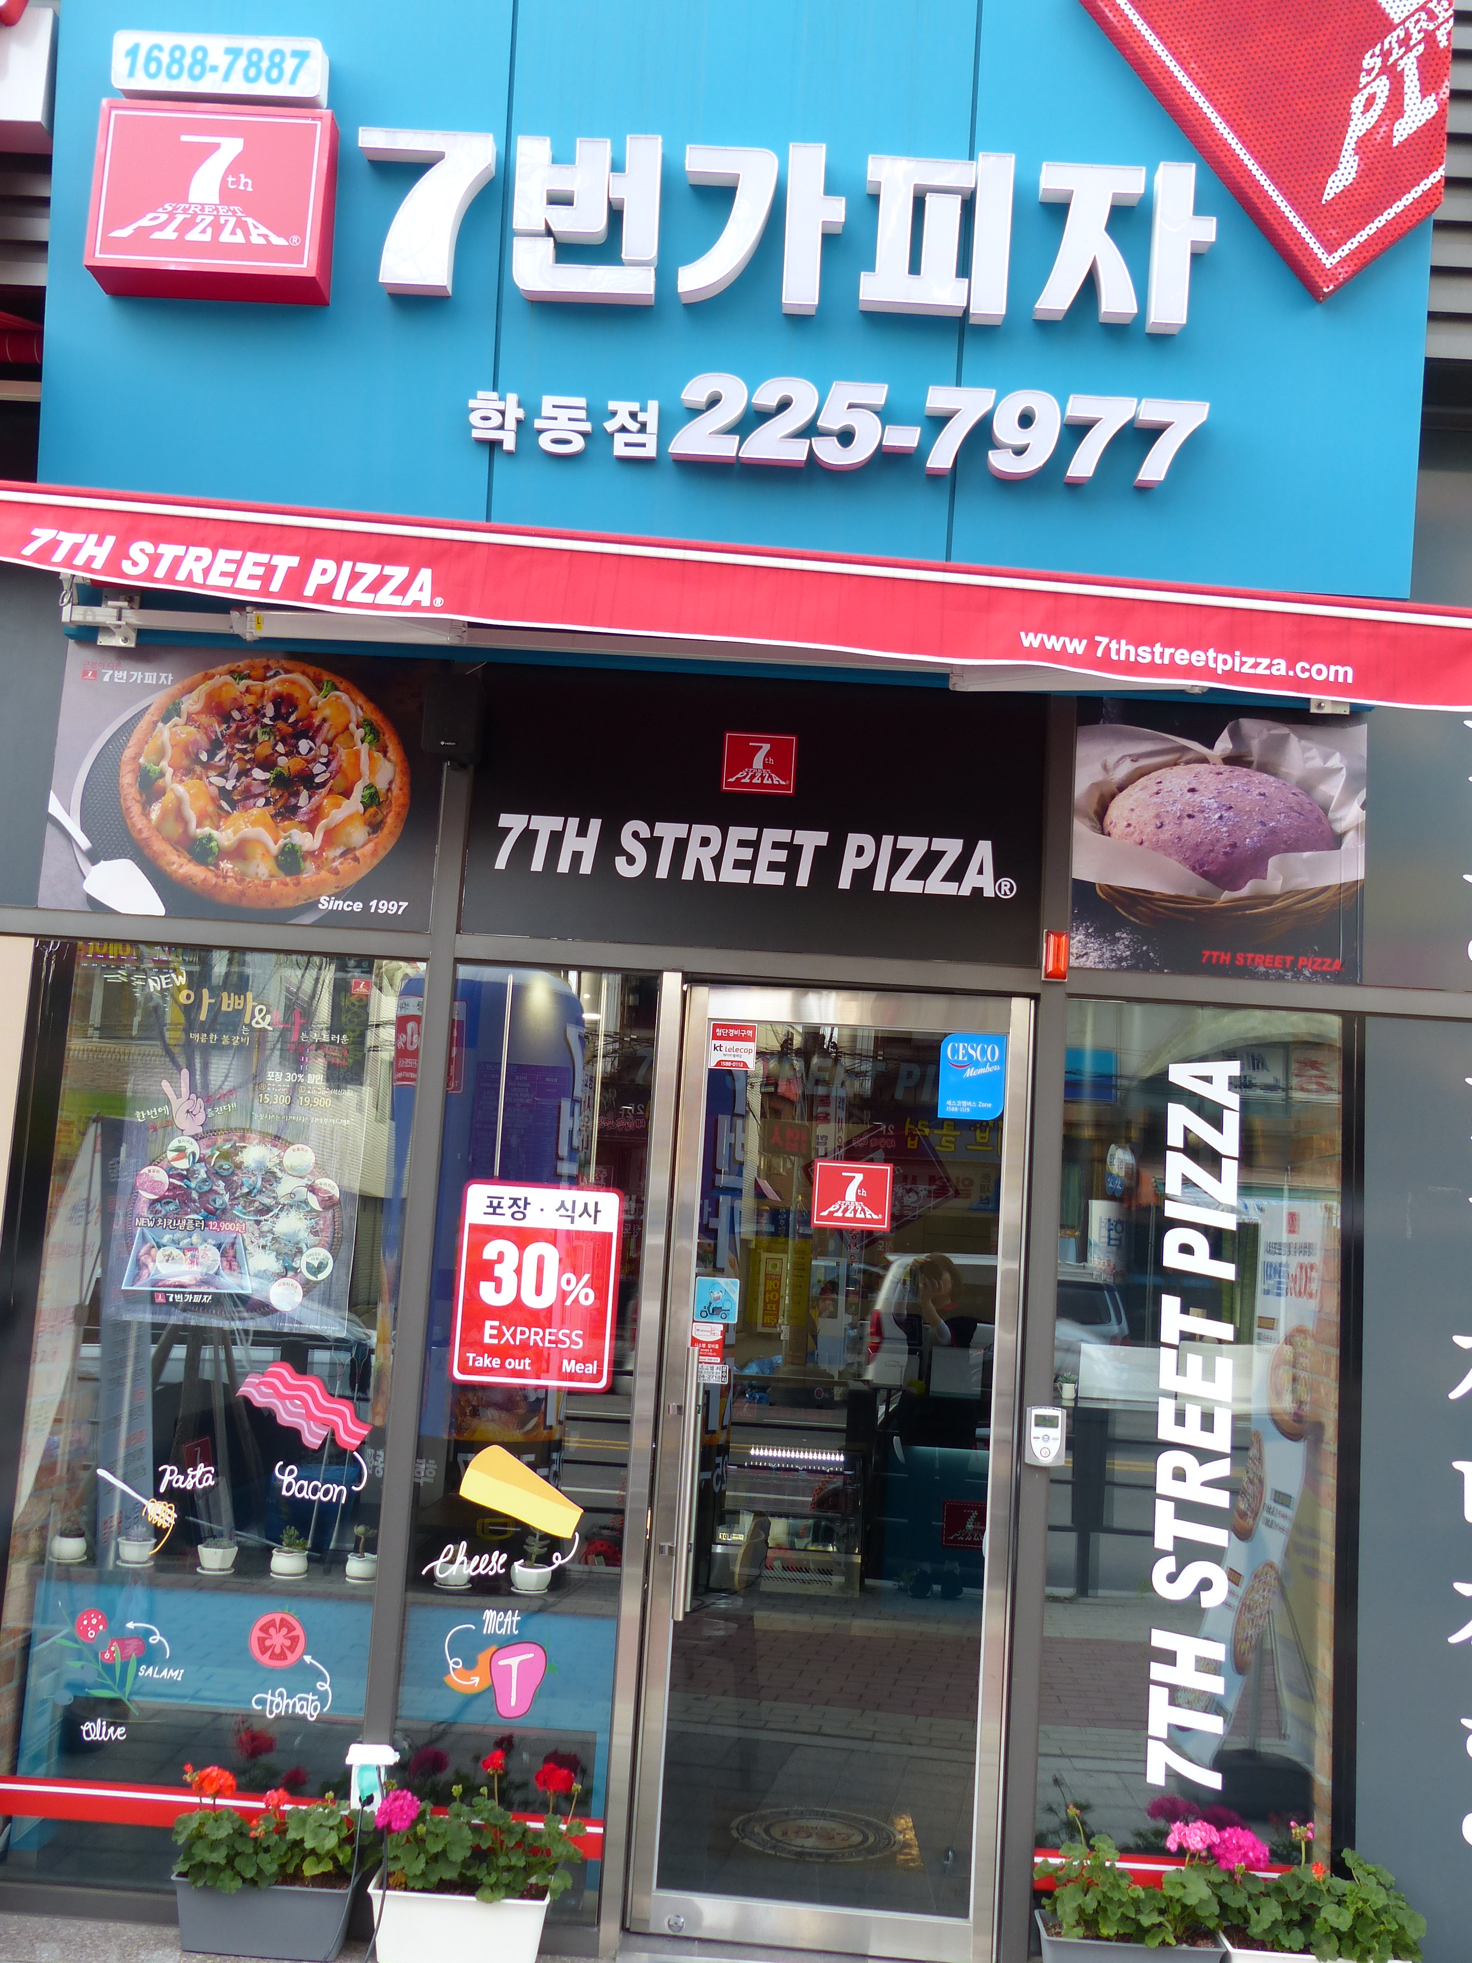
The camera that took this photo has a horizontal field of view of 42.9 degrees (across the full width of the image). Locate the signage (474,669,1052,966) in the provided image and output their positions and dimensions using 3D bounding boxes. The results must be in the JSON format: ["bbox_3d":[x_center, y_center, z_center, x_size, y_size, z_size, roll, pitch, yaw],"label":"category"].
[{"bbox_3d":[0.049,-0.408,4.457,1.372,0.683,0.030,3,-8,1],"label":"signage"}]

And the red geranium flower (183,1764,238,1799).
[{"bbox_3d":[-1.121,1.709,3.996,0.108,0.072,0.085,3,-8,1],"label":"red geranium flower"}]

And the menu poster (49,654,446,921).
[{"bbox_3d":[-1.172,-0.481,4.486,0.940,0.683,0.030,3,-8,1],"label":"menu poster"}]

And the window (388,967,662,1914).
[{"bbox_3d":[-0.479,1.013,4.255,0.483,2.105,0.040,3,-8,1],"label":"window"}]

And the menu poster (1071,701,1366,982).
[{"bbox_3d":[1.145,-0.347,4.431,0.694,0.676,0.030,3,-8,1],"label":"menu poster"}]

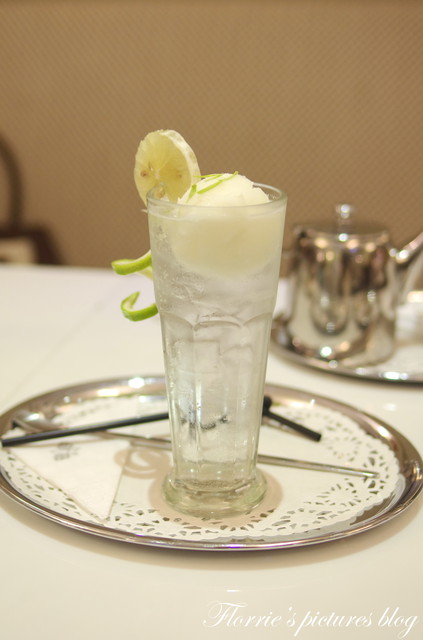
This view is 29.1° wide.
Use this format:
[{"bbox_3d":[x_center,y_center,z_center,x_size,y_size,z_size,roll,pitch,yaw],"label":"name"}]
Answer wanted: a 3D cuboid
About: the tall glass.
[{"bbox_3d":[0.003,0.018,0.477,0.077,0.184,0.077,0,17,0],"label":"tall glass"}]

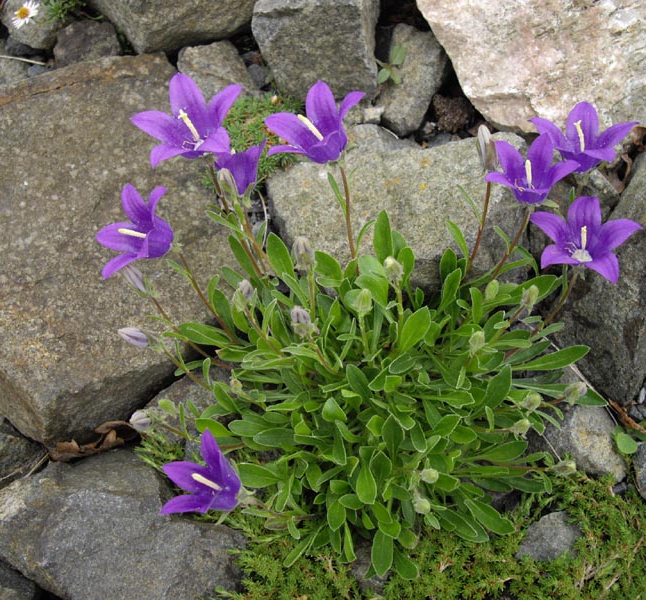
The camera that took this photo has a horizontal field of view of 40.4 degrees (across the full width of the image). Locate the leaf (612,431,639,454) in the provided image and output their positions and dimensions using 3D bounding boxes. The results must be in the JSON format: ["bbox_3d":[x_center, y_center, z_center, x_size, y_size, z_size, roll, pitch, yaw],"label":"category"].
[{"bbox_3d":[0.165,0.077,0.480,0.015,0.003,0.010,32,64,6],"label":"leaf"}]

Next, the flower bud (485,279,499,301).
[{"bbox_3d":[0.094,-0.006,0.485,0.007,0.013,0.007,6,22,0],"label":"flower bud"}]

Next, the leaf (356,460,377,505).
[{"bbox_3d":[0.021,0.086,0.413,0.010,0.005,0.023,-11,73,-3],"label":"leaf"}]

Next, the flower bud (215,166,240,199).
[{"bbox_3d":[-0.048,-0.059,0.442,0.010,0.018,0.010,-8,31,9],"label":"flower bud"}]

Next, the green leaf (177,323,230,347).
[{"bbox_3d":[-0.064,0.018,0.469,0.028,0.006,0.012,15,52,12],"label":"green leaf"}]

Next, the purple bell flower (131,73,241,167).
[{"bbox_3d":[-0.068,-0.089,0.432,0.053,0.029,0.048,-18,54,7],"label":"purple bell flower"}]

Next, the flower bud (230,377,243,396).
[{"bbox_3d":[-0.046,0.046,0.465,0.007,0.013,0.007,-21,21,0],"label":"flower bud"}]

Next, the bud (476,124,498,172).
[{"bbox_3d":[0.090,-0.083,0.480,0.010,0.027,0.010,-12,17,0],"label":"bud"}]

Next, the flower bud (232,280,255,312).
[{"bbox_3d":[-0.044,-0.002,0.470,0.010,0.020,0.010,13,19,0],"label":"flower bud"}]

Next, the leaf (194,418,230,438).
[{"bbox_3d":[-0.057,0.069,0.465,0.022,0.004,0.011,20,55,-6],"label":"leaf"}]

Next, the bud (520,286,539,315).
[{"bbox_3d":[0.108,0.000,0.461,0.008,0.017,0.008,11,27,-11],"label":"bud"}]

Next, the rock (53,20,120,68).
[{"bbox_3d":[-0.176,-0.192,0.658,0.050,0.034,0.038,0,46,0],"label":"rock"}]

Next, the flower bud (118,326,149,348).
[{"bbox_3d":[-0.098,0.019,0.456,0.017,0.009,0.009,21,60,-12],"label":"flower bud"}]

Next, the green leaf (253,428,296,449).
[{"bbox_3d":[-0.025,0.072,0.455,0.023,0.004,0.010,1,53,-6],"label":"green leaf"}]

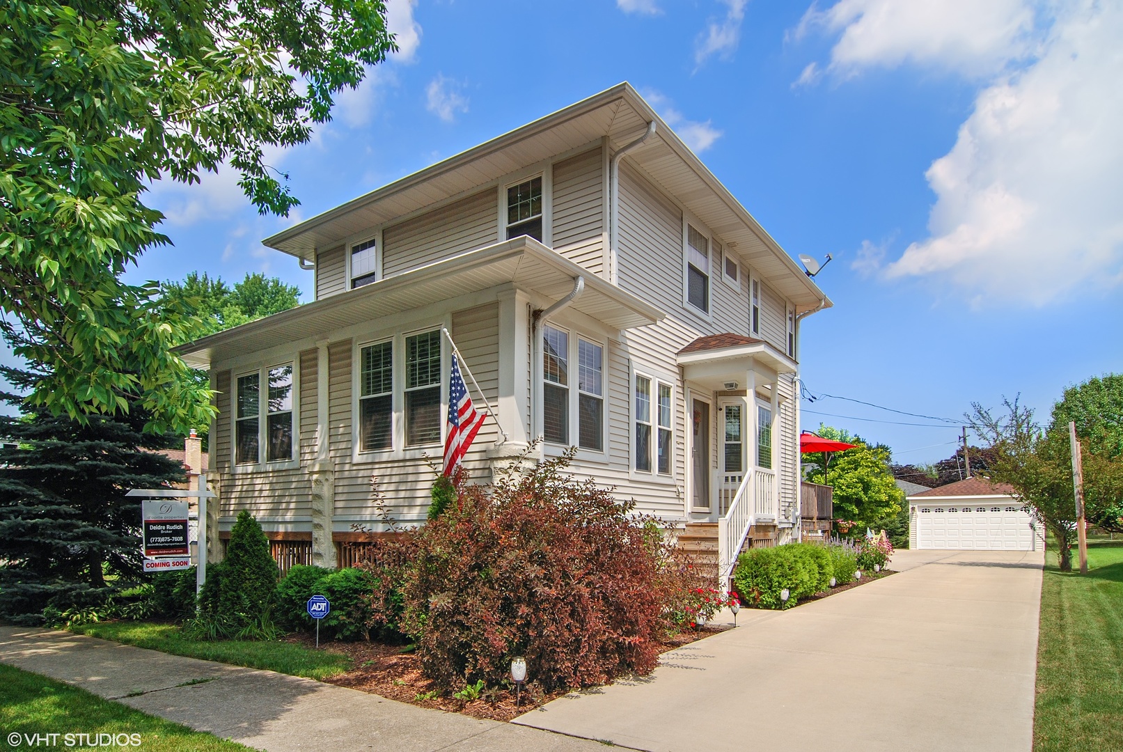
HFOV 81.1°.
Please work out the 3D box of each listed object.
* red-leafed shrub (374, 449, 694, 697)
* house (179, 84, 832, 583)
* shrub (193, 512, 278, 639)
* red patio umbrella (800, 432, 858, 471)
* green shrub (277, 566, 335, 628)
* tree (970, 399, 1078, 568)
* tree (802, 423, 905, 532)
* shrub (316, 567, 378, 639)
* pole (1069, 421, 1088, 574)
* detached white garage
[{"bbox_3d":[-0.281,1.638,5.750,2.400,1.850,2.100,0,-11,0],"label":"red-leafed shrub"},{"bbox_3d":[0.154,0.686,13.500,7.800,6.900,11.000,-8,-13,35],"label":"house"},{"bbox_3d":[-4.175,2.505,8.400,1.050,1.500,1.000,0,-11,0],"label":"shrub"},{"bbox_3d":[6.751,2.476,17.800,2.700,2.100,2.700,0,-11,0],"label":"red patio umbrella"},{"bbox_3d":[-3.178,2.736,8.150,0.850,0.780,0.800,0,-11,0],"label":"green shrub"},{"bbox_3d":[12.253,2.875,17.200,3.100,4.400,3.100,0,-11,0],"label":"tree"},{"bbox_3d":[9.639,3.795,22.000,3.900,4.300,3.700,0,-11,0],"label":"tree"},{"bbox_3d":[-2.417,2.570,7.450,0.850,0.820,0.800,0,-11,0],"label":"shrub"},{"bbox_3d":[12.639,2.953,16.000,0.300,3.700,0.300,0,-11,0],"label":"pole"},{"bbox_3d":[22.067,7.260,34.800,5.900,3.800,6.300,-8,-13,35],"label":"detached white garage"}]

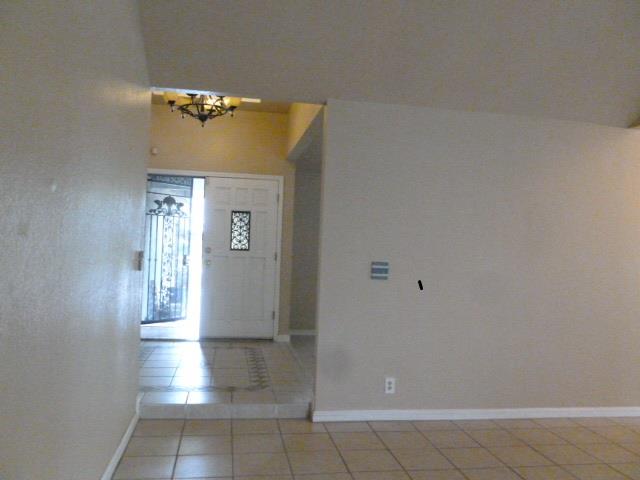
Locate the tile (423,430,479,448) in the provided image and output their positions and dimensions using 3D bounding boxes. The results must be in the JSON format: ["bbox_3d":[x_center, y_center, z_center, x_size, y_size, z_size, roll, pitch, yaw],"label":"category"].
[{"bbox_3d":[0.886,1.362,3.538,0.318,0.010,0.318,2,-1,-9],"label":"tile"}]

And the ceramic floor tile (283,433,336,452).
[{"bbox_3d":[-0.078,1.337,3.414,0.326,0.010,0.326,2,-1,-10],"label":"ceramic floor tile"}]

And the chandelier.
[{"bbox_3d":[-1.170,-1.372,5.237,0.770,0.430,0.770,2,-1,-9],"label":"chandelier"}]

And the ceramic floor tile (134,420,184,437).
[{"bbox_3d":[-1.109,1.303,3.571,0.326,0.010,0.326,2,-1,-10],"label":"ceramic floor tile"}]

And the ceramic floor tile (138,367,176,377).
[{"bbox_3d":[-1.482,1.205,4.704,0.326,0.010,0.326,2,-1,-10],"label":"ceramic floor tile"}]

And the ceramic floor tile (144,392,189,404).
[{"bbox_3d":[-1.166,1.193,3.888,0.320,0.010,0.325,2,-1,-9],"label":"ceramic floor tile"}]

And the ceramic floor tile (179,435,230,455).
[{"bbox_3d":[-0.728,1.311,3.302,0.326,0.010,0.326,2,-1,-10],"label":"ceramic floor tile"}]

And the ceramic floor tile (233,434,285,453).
[{"bbox_3d":[-0.396,1.312,3.328,0.318,0.010,0.318,2,-1,-9],"label":"ceramic floor tile"}]

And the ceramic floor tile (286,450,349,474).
[{"bbox_3d":[-0.022,1.318,3.060,0.318,0.010,0.318,2,-1,-9],"label":"ceramic floor tile"}]

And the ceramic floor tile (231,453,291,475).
[{"bbox_3d":[-0.346,1.318,3.034,0.326,0.010,0.326,2,-1,-10],"label":"ceramic floor tile"}]

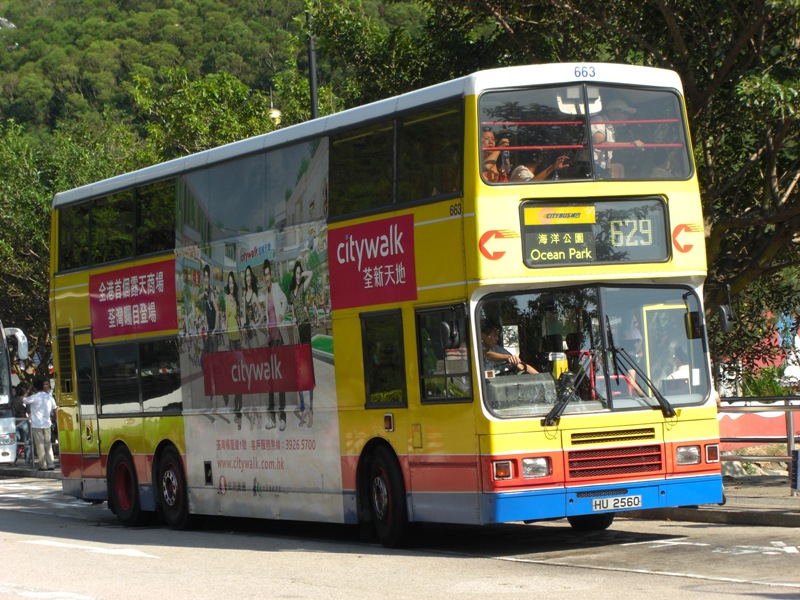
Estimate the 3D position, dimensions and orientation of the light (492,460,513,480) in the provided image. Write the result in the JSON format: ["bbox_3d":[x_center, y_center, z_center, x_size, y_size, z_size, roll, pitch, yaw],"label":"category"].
[{"bbox_3d":[0.904,1.507,23.270,0.166,0.162,0.060,-3,-2,-7],"label":"light"}]

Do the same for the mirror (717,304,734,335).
[{"bbox_3d":[3.004,0.176,24.204,0.090,0.255,0.170,-5,-2,35],"label":"mirror"}]

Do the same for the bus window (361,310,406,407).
[{"bbox_3d":[-0.138,0.566,24.878,0.060,0.922,0.945,-3,-2,-25],"label":"bus window"}]

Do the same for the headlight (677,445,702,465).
[{"bbox_3d":[2.618,1.414,24.044,0.248,0.160,0.080,-2,-2,-30],"label":"headlight"}]

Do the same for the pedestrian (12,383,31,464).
[{"bbox_3d":[-7.963,2.607,55.500,0.450,1.678,0.350,-4,-2,24],"label":"pedestrian"}]

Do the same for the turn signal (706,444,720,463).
[{"bbox_3d":[2.854,1.413,24.190,0.166,0.162,0.060,-2,-2,-43],"label":"turn signal"}]

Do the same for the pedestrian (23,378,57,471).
[{"bbox_3d":[-6.764,2.344,49.500,0.600,1.723,0.360,-4,-2,6],"label":"pedestrian"}]

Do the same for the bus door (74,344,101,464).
[{"bbox_3d":[-3.886,1.220,32.885,0.060,1.533,0.682,-3,-2,-25],"label":"bus door"}]

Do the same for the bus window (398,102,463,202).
[{"bbox_3d":[0.271,-1.326,23.901,0.060,0.924,1.399,3,-4,-25],"label":"bus window"}]

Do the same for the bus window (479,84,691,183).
[{"bbox_3d":[1.667,-1.496,23.727,2.125,0.857,0.130,-3,-5,-25],"label":"bus window"}]

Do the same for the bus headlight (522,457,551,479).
[{"bbox_3d":[1.197,1.491,23.373,0.248,0.165,0.080,-3,-2,-20],"label":"bus headlight"}]

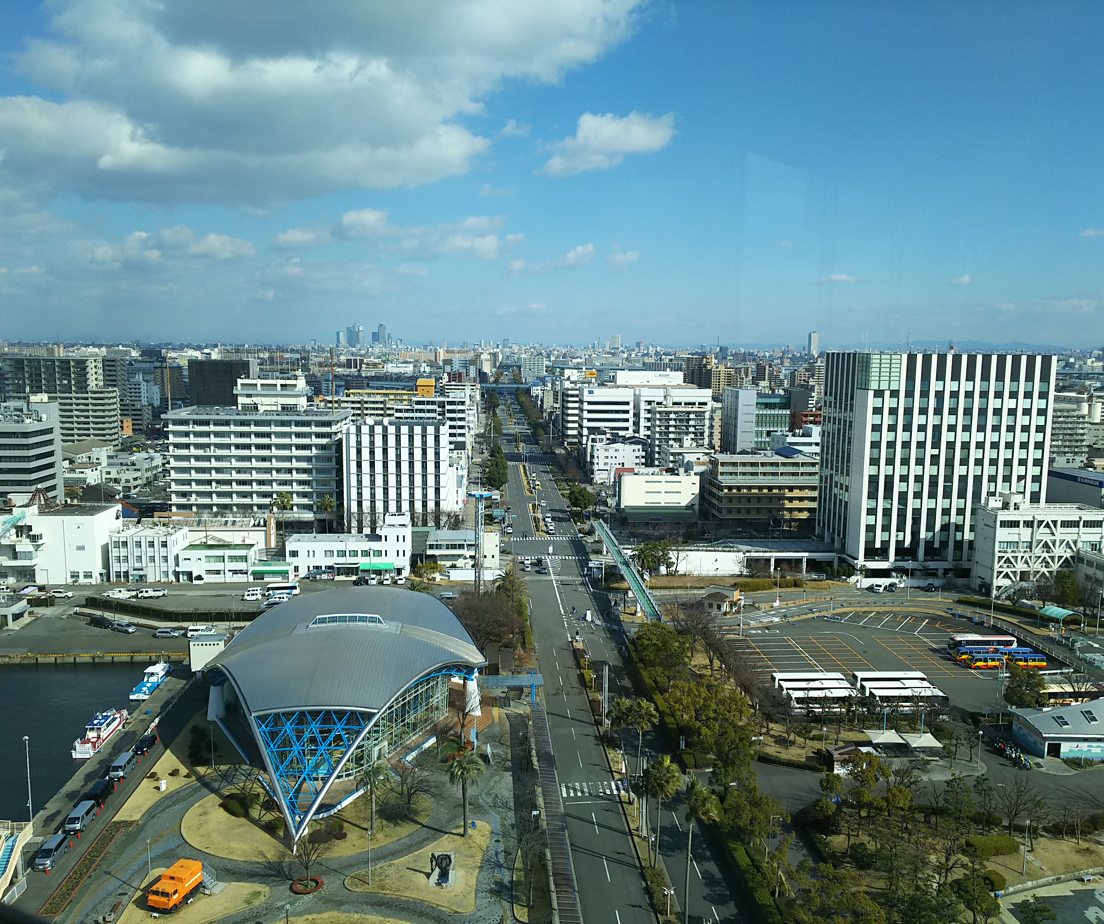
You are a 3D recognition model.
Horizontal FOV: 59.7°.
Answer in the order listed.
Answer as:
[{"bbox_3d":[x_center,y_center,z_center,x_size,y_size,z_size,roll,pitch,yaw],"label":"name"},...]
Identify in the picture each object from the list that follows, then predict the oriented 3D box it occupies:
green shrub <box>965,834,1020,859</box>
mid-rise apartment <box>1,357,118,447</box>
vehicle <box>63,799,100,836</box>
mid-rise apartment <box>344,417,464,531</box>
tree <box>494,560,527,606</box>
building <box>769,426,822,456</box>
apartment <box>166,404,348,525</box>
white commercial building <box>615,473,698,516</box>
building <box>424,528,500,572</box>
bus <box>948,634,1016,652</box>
[{"bbox_3d":[50.260,43.784,109.773,5.900,1.100,2.900,0,7,-4],"label":"green shrub"},{"bbox_3d":[-257.141,-31.085,504.332,53.600,48.500,16.000,0,7,-4],"label":"mid-rise apartment"},{"bbox_3d":[-56.048,42.198,114.568,1.870,2.140,5.050,0,7,-2],"label":"vehicle"},{"bbox_3d":[-45.441,4.717,282.240,28.200,33.200,22.000,0,7,-4],"label":"mid-rise apartment"},{"bbox_3d":[-8.400,25.800,202.000,7.200,10.300,7.200,0,7,0],"label":"tree"},{"bbox_3d":[94.338,0.300,362.626,19.000,28.000,19.400,0,7,-4],"label":"building"},{"bbox_3d":[-88.802,1.923,298.381,50.300,33.600,37.000,0,7,-4],"label":"apartment"},{"bbox_3d":[33.340,10.920,306.270,24.210,15.310,17.610,0,7,-2],"label":"white commercial building"},{"bbox_3d":[-22.543,21.628,244.638,18.200,9.600,14.000,0,7,-4],"label":"building"},{"bbox_3d":[80.312,34.280,179.223,12.100,3.450,2.500,0,7,-4],"label":"bus"}]

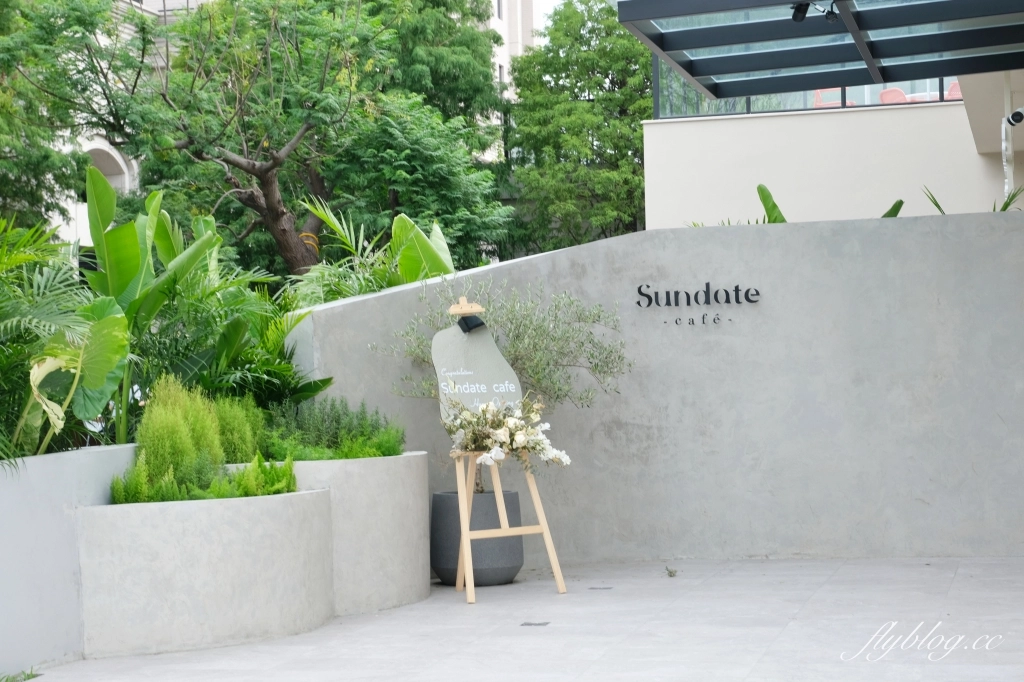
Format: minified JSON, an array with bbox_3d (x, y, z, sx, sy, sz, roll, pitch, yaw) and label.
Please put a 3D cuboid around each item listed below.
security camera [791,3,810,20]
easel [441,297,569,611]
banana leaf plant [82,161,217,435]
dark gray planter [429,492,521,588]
[{"bbox_3d":[1.691,-1.931,11.000,0.080,0.090,0.200,-1,3,3],"label":"security camera"},{"bbox_3d":[-0.100,0.516,9.358,0.580,1.489,0.461,-2,0,-36],"label":"easel"},{"bbox_3d":[-1.695,-0.143,8.800,0.640,1.331,0.600,-1,0,0],"label":"banana leaf plant"},{"bbox_3d":[-0.180,1.026,9.811,0.491,0.470,0.491,-1,0,0],"label":"dark gray planter"}]

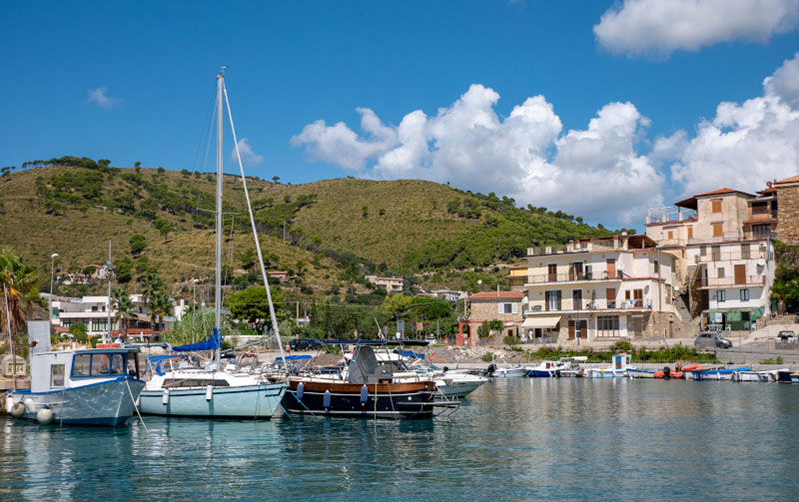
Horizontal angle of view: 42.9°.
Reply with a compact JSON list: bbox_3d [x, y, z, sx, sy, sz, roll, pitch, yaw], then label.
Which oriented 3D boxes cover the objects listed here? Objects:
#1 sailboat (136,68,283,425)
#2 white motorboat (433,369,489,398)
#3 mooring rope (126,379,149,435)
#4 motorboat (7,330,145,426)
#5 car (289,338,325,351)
[{"bbox_3d":[-5.959,-0.251,32.048,7.400,10.917,2.600,-6,-8,43],"label":"sailboat"},{"bbox_3d":[1.062,5.777,44.195,6.000,1.500,2.200,-4,-7,27],"label":"white motorboat"},{"bbox_3d":[-6.452,3.800,25.005,0.040,0.040,2.490,3,23,-29],"label":"mooring rope"},{"bbox_3d":[-9.096,3.574,28.829,2.500,2.789,7.100,4,-8,-37],"label":"motorboat"},{"bbox_3d":[-10.395,10.433,113.552,4.100,1.500,1.720,1,-6,-15],"label":"car"}]

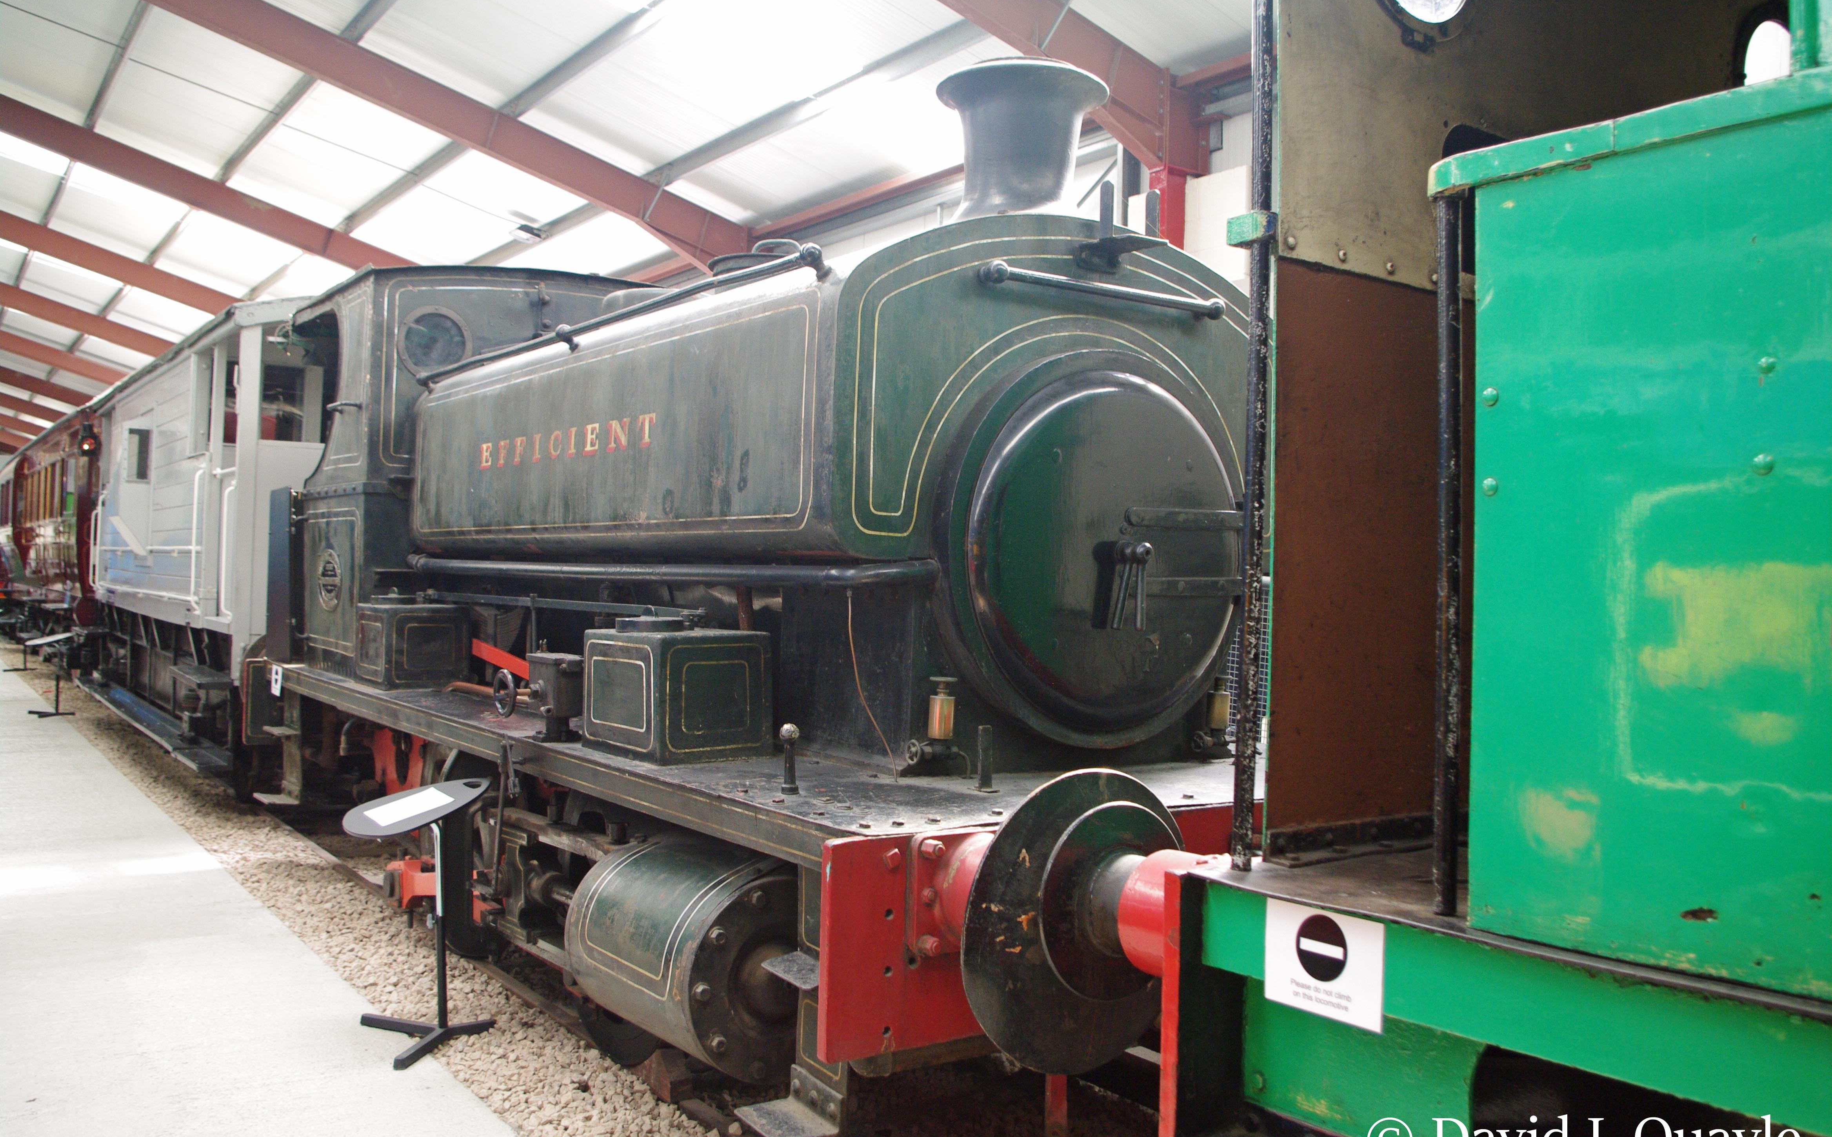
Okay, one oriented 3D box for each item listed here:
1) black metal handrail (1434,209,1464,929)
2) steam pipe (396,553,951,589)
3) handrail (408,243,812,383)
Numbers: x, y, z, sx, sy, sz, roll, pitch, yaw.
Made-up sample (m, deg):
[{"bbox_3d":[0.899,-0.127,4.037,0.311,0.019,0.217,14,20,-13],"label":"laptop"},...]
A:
[{"bbox_3d":[0.755,-0.022,2.161,0.040,1.030,0.040,0,0,-34],"label":"black metal handrail"},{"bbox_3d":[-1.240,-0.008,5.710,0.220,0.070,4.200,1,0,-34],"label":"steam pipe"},{"bbox_3d":[-1.256,-0.841,5.515,0.080,0.085,3.650,1,0,-34],"label":"handrail"}]

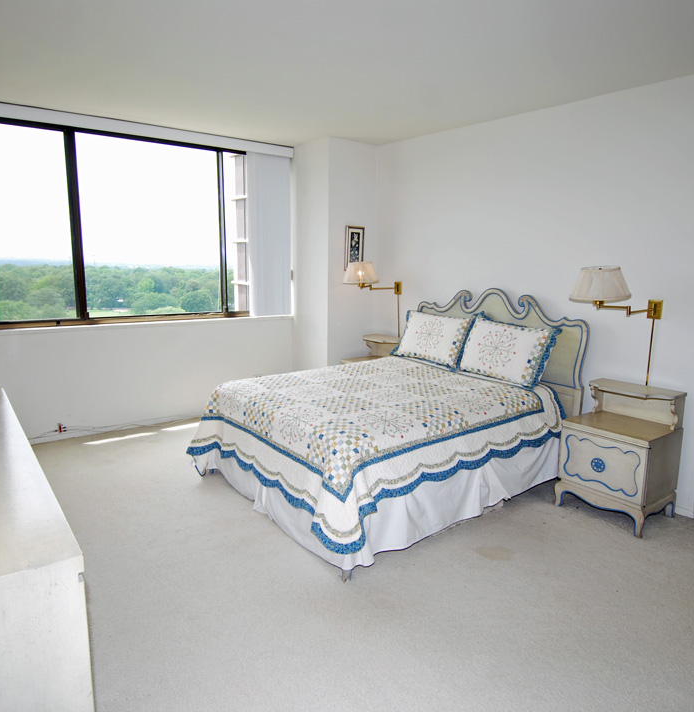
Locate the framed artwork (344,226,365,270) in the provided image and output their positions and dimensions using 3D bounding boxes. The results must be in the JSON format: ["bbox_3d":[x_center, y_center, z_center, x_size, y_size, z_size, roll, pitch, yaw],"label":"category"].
[{"bbox_3d":[0.079,-0.973,4.835,0.219,0.400,0.025,-7,13,-37],"label":"framed artwork"}]

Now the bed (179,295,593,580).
[{"bbox_3d":[0.270,0.213,3.473,2.040,1.259,1.613,-7,13,-37],"label":"bed"}]

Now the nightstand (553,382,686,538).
[{"bbox_3d":[1.589,0.562,3.106,0.420,0.736,0.500,-7,13,-37],"label":"nightstand"}]

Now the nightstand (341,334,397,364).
[{"bbox_3d":[0.252,0.229,4.837,0.420,0.736,0.500,-7,13,-37],"label":"nightstand"}]

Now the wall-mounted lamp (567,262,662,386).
[{"bbox_3d":[1.482,-0.151,2.947,0.688,0.691,0.330,-7,13,-37],"label":"wall-mounted lamp"}]

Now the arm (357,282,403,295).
[{"bbox_3d":[0.275,-0.587,4.680,0.460,0.114,0.175,-7,13,-37],"label":"arm"}]

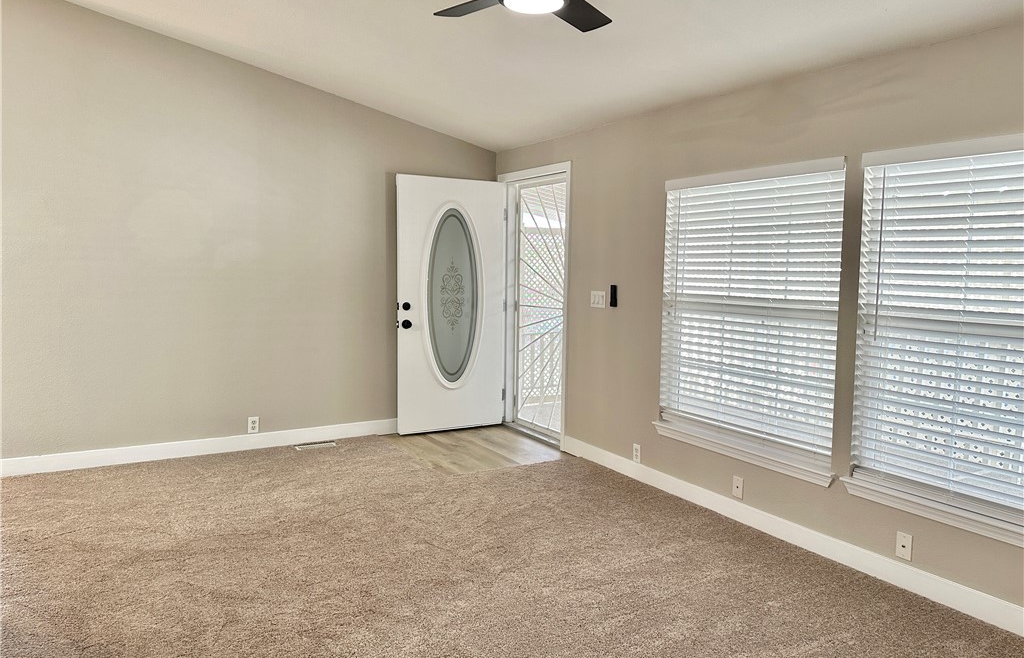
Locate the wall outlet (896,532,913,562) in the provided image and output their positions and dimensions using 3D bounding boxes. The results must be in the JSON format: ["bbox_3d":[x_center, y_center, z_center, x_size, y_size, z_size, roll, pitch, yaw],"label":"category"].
[{"bbox_3d":[1.679,0.929,3.035,0.008,0.114,0.070,-2,6,-30],"label":"wall outlet"}]

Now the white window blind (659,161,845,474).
[{"bbox_3d":[1.224,-0.112,3.799,0.070,1.440,1.180,-2,6,-30],"label":"white window blind"}]

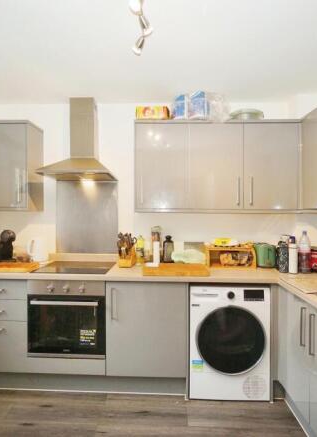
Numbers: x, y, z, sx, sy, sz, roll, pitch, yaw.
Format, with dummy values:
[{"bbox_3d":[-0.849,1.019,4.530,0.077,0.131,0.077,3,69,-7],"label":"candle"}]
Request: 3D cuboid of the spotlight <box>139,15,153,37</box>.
[{"bbox_3d":[-0.062,-0.953,1.349,0.058,0.100,0.058,-24,0,2],"label":"spotlight"}]

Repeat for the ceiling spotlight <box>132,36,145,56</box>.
[{"bbox_3d":[-0.110,-0.955,1.516,0.058,0.098,0.058,22,1,2],"label":"ceiling spotlight"}]

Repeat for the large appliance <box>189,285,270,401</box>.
[{"bbox_3d":[0.543,0.931,2.320,0.595,0.845,0.580,0,1,2],"label":"large appliance"}]

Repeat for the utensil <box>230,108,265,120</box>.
[{"bbox_3d":[0.779,-0.867,2.406,0.300,0.090,0.300,0,0,2],"label":"utensil"}]

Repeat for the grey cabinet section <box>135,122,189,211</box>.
[{"bbox_3d":[0.035,-0.436,2.448,0.441,0.742,0.335,0,1,2],"label":"grey cabinet section"}]

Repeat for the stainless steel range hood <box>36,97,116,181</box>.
[{"bbox_3d":[-0.694,-0.727,2.404,0.600,0.730,0.460,0,0,2],"label":"stainless steel range hood"}]

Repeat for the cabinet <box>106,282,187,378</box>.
[{"bbox_3d":[-0.080,0.830,2.337,0.605,0.715,0.575,0,1,2],"label":"cabinet"}]

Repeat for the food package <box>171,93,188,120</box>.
[{"bbox_3d":[0.189,-0.946,2.360,0.120,0.220,0.070,1,0,29],"label":"food package"}]

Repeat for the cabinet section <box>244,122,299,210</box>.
[{"bbox_3d":[0.936,-0.430,2.419,0.449,0.733,0.335,0,1,2],"label":"cabinet section"}]

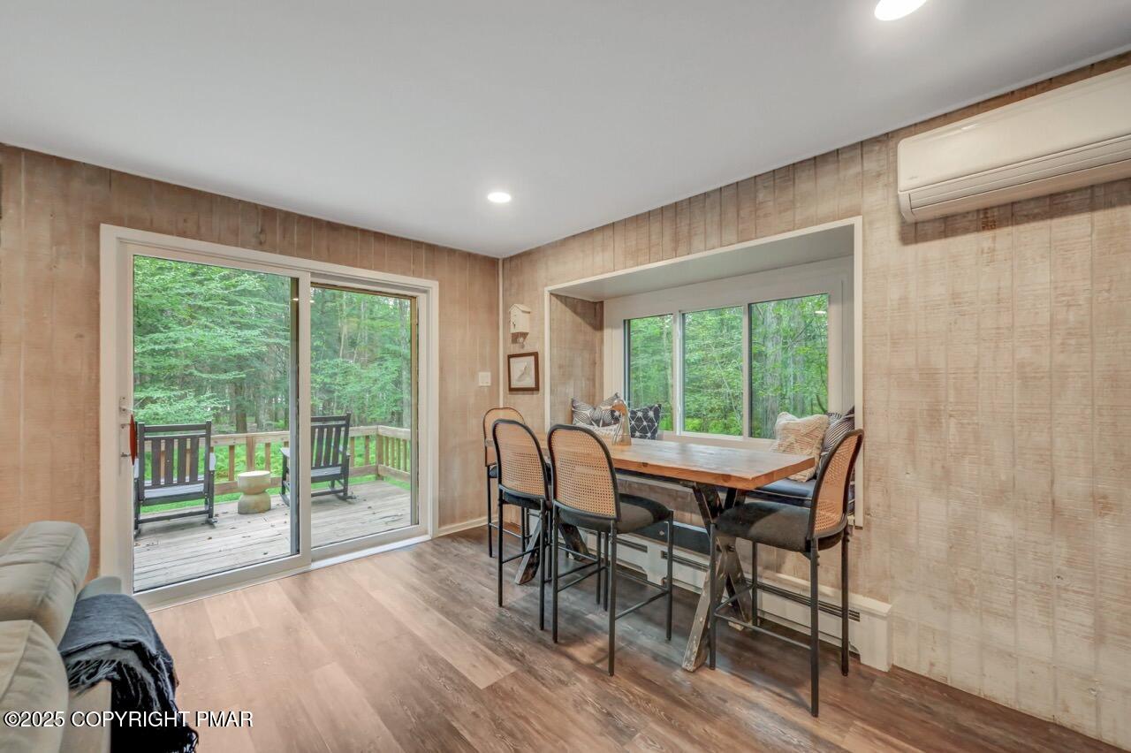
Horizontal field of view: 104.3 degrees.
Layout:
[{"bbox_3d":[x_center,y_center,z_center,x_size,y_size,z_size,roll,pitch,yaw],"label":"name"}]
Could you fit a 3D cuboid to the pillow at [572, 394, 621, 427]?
[{"bbox_3d":[0.251,0.396,3.598,0.423,0.443,0.148,0,-16,8],"label":"pillow"}]

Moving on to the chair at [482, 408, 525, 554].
[{"bbox_3d":[-0.296,0.775,3.210,0.453,1.074,0.532,1,-1,-43],"label":"chair"}]

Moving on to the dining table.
[{"bbox_3d":[0.333,0.850,2.530,1.773,0.906,0.729,-1,-1,45],"label":"dining table"}]

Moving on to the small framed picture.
[{"bbox_3d":[-0.379,-0.033,3.821,0.404,0.335,0.025,-1,-1,45],"label":"small framed picture"}]

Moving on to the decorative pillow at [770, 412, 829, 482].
[{"bbox_3d":[1.346,0.423,2.613,0.138,0.404,0.384,21,-5,-12],"label":"decorative pillow"}]

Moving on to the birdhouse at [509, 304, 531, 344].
[{"bbox_3d":[-0.396,-0.439,3.790,0.168,0.345,0.108,-1,-1,45],"label":"birdhouse"}]

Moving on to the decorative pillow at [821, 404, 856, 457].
[{"bbox_3d":[1.435,0.401,2.419,0.148,0.443,0.423,17,5,20],"label":"decorative pillow"}]

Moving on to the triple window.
[{"bbox_3d":[1.042,-0.028,3.162,1.497,0.936,0.089,-1,-1,45],"label":"triple window"}]

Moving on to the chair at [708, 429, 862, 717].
[{"bbox_3d":[0.979,0.754,1.929,0.463,1.079,0.532,1,-1,-42],"label":"chair"}]

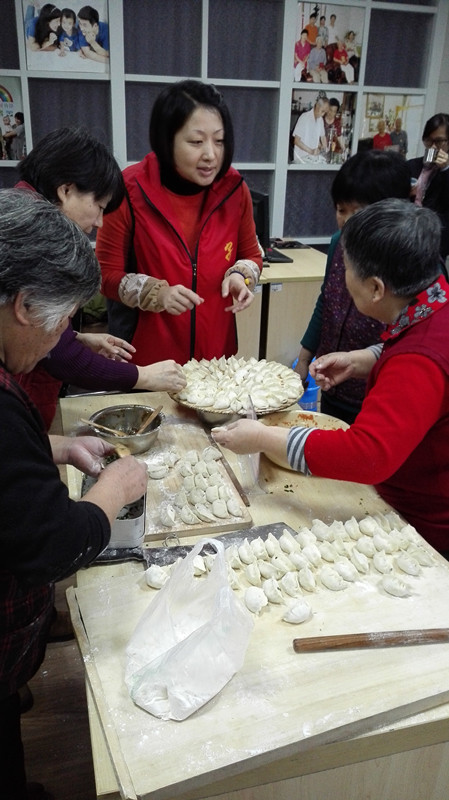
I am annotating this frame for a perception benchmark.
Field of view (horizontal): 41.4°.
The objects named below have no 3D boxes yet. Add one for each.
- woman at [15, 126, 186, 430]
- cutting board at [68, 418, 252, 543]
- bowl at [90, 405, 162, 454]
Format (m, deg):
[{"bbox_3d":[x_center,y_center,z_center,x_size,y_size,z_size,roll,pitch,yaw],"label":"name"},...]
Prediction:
[{"bbox_3d":[-0.392,0.059,1.582,0.580,1.460,0.500,-1,20,-8],"label":"woman"},{"bbox_3d":[-0.160,0.150,1.259,0.300,0.015,0.505,-4,20,-15],"label":"cutting board"},{"bbox_3d":[-0.221,0.074,1.351,0.170,0.066,0.170,-4,20,-15],"label":"bowl"}]

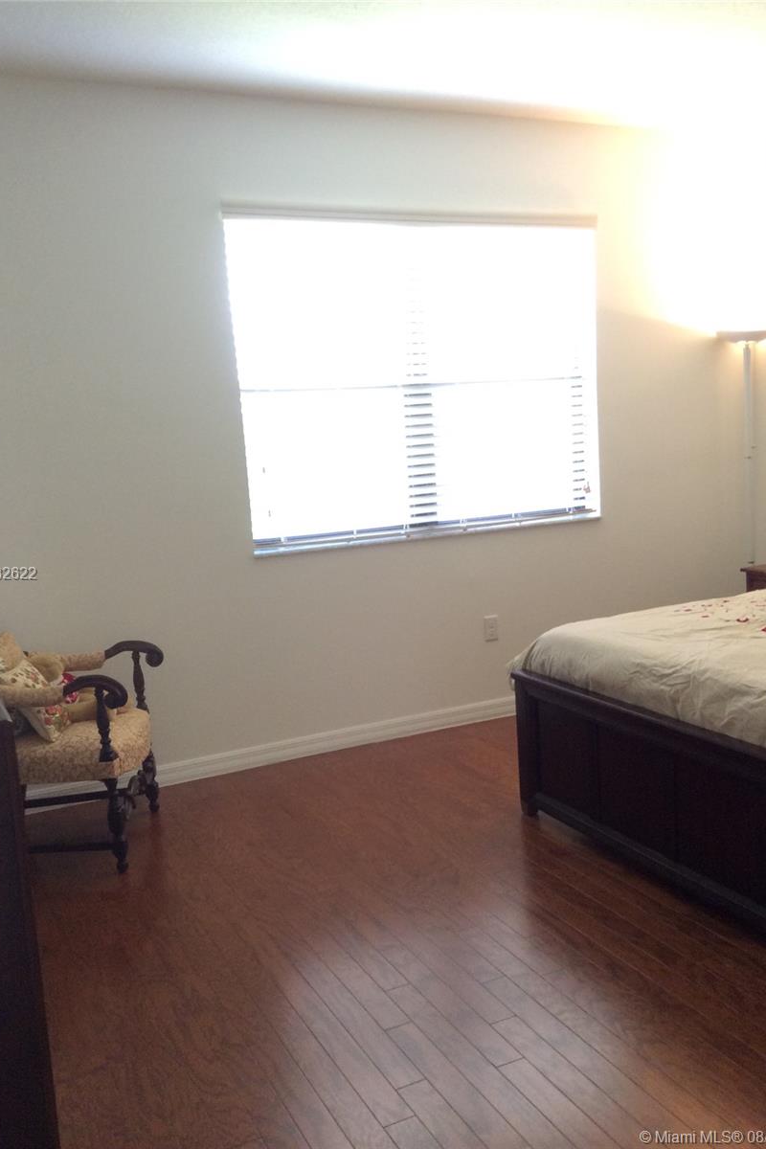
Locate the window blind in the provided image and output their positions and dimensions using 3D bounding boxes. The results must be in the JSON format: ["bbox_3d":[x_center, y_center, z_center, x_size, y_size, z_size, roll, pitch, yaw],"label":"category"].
[{"bbox_3d":[0.221,-0.896,4.884,1.810,1.387,0.065,-7,9,-26],"label":"window blind"}]

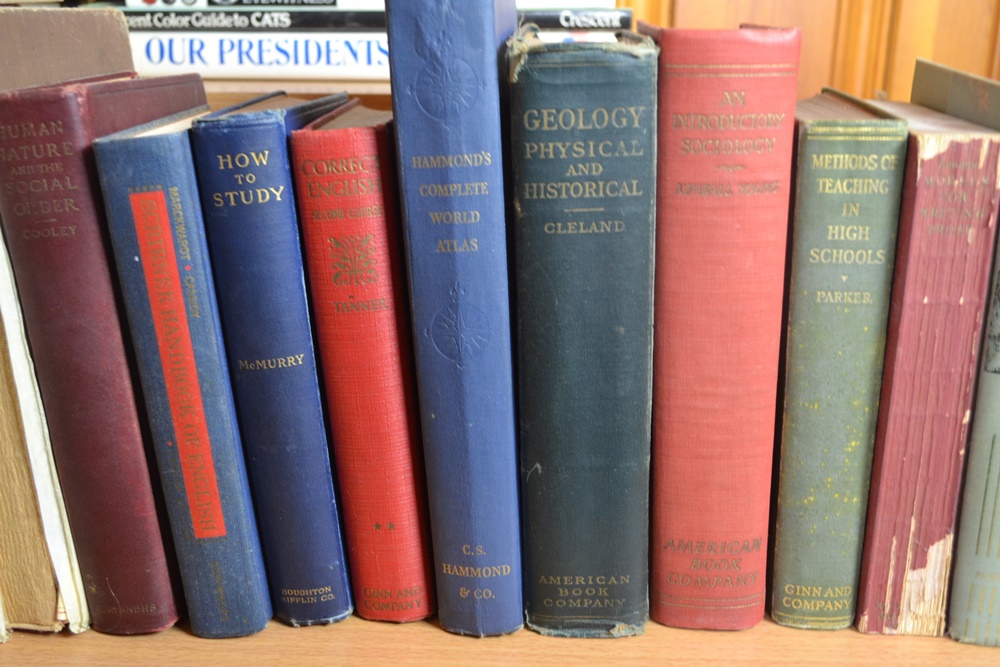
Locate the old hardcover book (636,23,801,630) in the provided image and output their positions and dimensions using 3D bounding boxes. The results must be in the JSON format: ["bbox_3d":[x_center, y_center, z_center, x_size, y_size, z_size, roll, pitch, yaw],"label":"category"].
[{"bbox_3d":[0.085,-0.014,0.463,0.047,0.226,0.150,0,17,5],"label":"old hardcover book"}]

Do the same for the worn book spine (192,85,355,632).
[{"bbox_3d":[-0.080,0.001,0.462,0.031,0.197,0.135,-4,17,4],"label":"worn book spine"}]

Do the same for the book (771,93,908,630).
[{"bbox_3d":[0.127,0.002,0.462,0.035,0.196,0.139,0,17,4],"label":"book"}]

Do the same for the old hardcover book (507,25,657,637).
[{"bbox_3d":[0.033,-0.010,0.458,0.049,0.221,0.150,-2,17,2],"label":"old hardcover book"}]

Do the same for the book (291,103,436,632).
[{"bbox_3d":[-0.045,0.002,0.467,0.034,0.193,0.140,-4,17,4],"label":"book"}]

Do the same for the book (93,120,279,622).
[{"bbox_3d":[-0.111,0.005,0.456,0.033,0.191,0.138,-4,17,4],"label":"book"}]

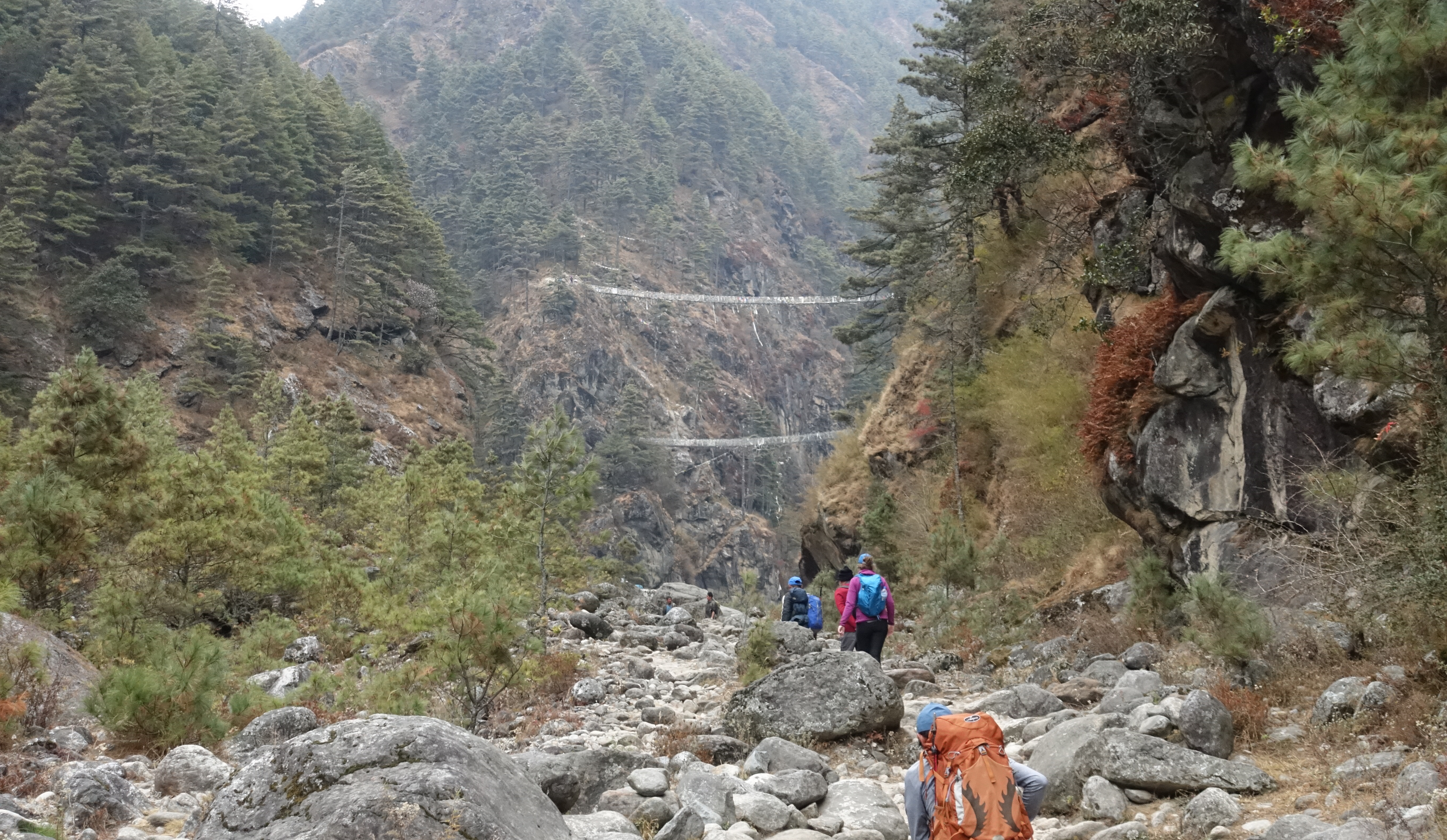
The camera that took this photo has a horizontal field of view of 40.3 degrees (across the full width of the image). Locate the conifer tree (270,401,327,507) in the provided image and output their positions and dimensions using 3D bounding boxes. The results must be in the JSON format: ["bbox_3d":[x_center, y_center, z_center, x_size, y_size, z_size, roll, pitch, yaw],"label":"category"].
[{"bbox_3d":[-12.950,1.235,59.801,1.850,3.800,1.850,0,-6,0],"label":"conifer tree"}]

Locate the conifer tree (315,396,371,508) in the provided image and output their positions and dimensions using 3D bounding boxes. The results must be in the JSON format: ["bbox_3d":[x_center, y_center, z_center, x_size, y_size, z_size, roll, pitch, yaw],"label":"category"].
[{"bbox_3d":[-12.187,1.193,62.791,1.800,4.000,1.800,0,-6,0],"label":"conifer tree"}]

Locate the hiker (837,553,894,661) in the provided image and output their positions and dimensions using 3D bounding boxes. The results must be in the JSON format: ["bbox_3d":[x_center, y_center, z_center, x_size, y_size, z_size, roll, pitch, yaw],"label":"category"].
[{"bbox_3d":[1.549,2.303,21.412,0.600,1.690,0.480,1,-6,-10],"label":"hiker"}]

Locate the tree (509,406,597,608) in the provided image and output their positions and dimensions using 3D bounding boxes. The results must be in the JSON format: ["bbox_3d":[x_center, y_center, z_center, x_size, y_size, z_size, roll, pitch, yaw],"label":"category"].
[{"bbox_3d":[-2.841,1.762,32.791,1.450,4.000,1.450,0,-6,0],"label":"tree"}]

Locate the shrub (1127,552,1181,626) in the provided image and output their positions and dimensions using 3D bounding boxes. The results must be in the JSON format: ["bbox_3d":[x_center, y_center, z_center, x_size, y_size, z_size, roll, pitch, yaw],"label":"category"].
[{"bbox_3d":[5.242,2.061,23.951,0.650,0.930,0.620,0,-6,0],"label":"shrub"}]

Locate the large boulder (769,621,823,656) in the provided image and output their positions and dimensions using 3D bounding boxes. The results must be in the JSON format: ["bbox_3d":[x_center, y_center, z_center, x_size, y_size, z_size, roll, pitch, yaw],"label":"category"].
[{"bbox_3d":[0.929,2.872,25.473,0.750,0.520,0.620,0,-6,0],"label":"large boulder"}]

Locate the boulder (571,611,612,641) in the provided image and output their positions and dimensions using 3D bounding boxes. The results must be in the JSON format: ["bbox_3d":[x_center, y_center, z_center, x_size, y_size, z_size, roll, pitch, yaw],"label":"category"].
[{"bbox_3d":[-2.474,3.880,36.971,0.800,0.560,0.620,0,-6,0],"label":"boulder"}]

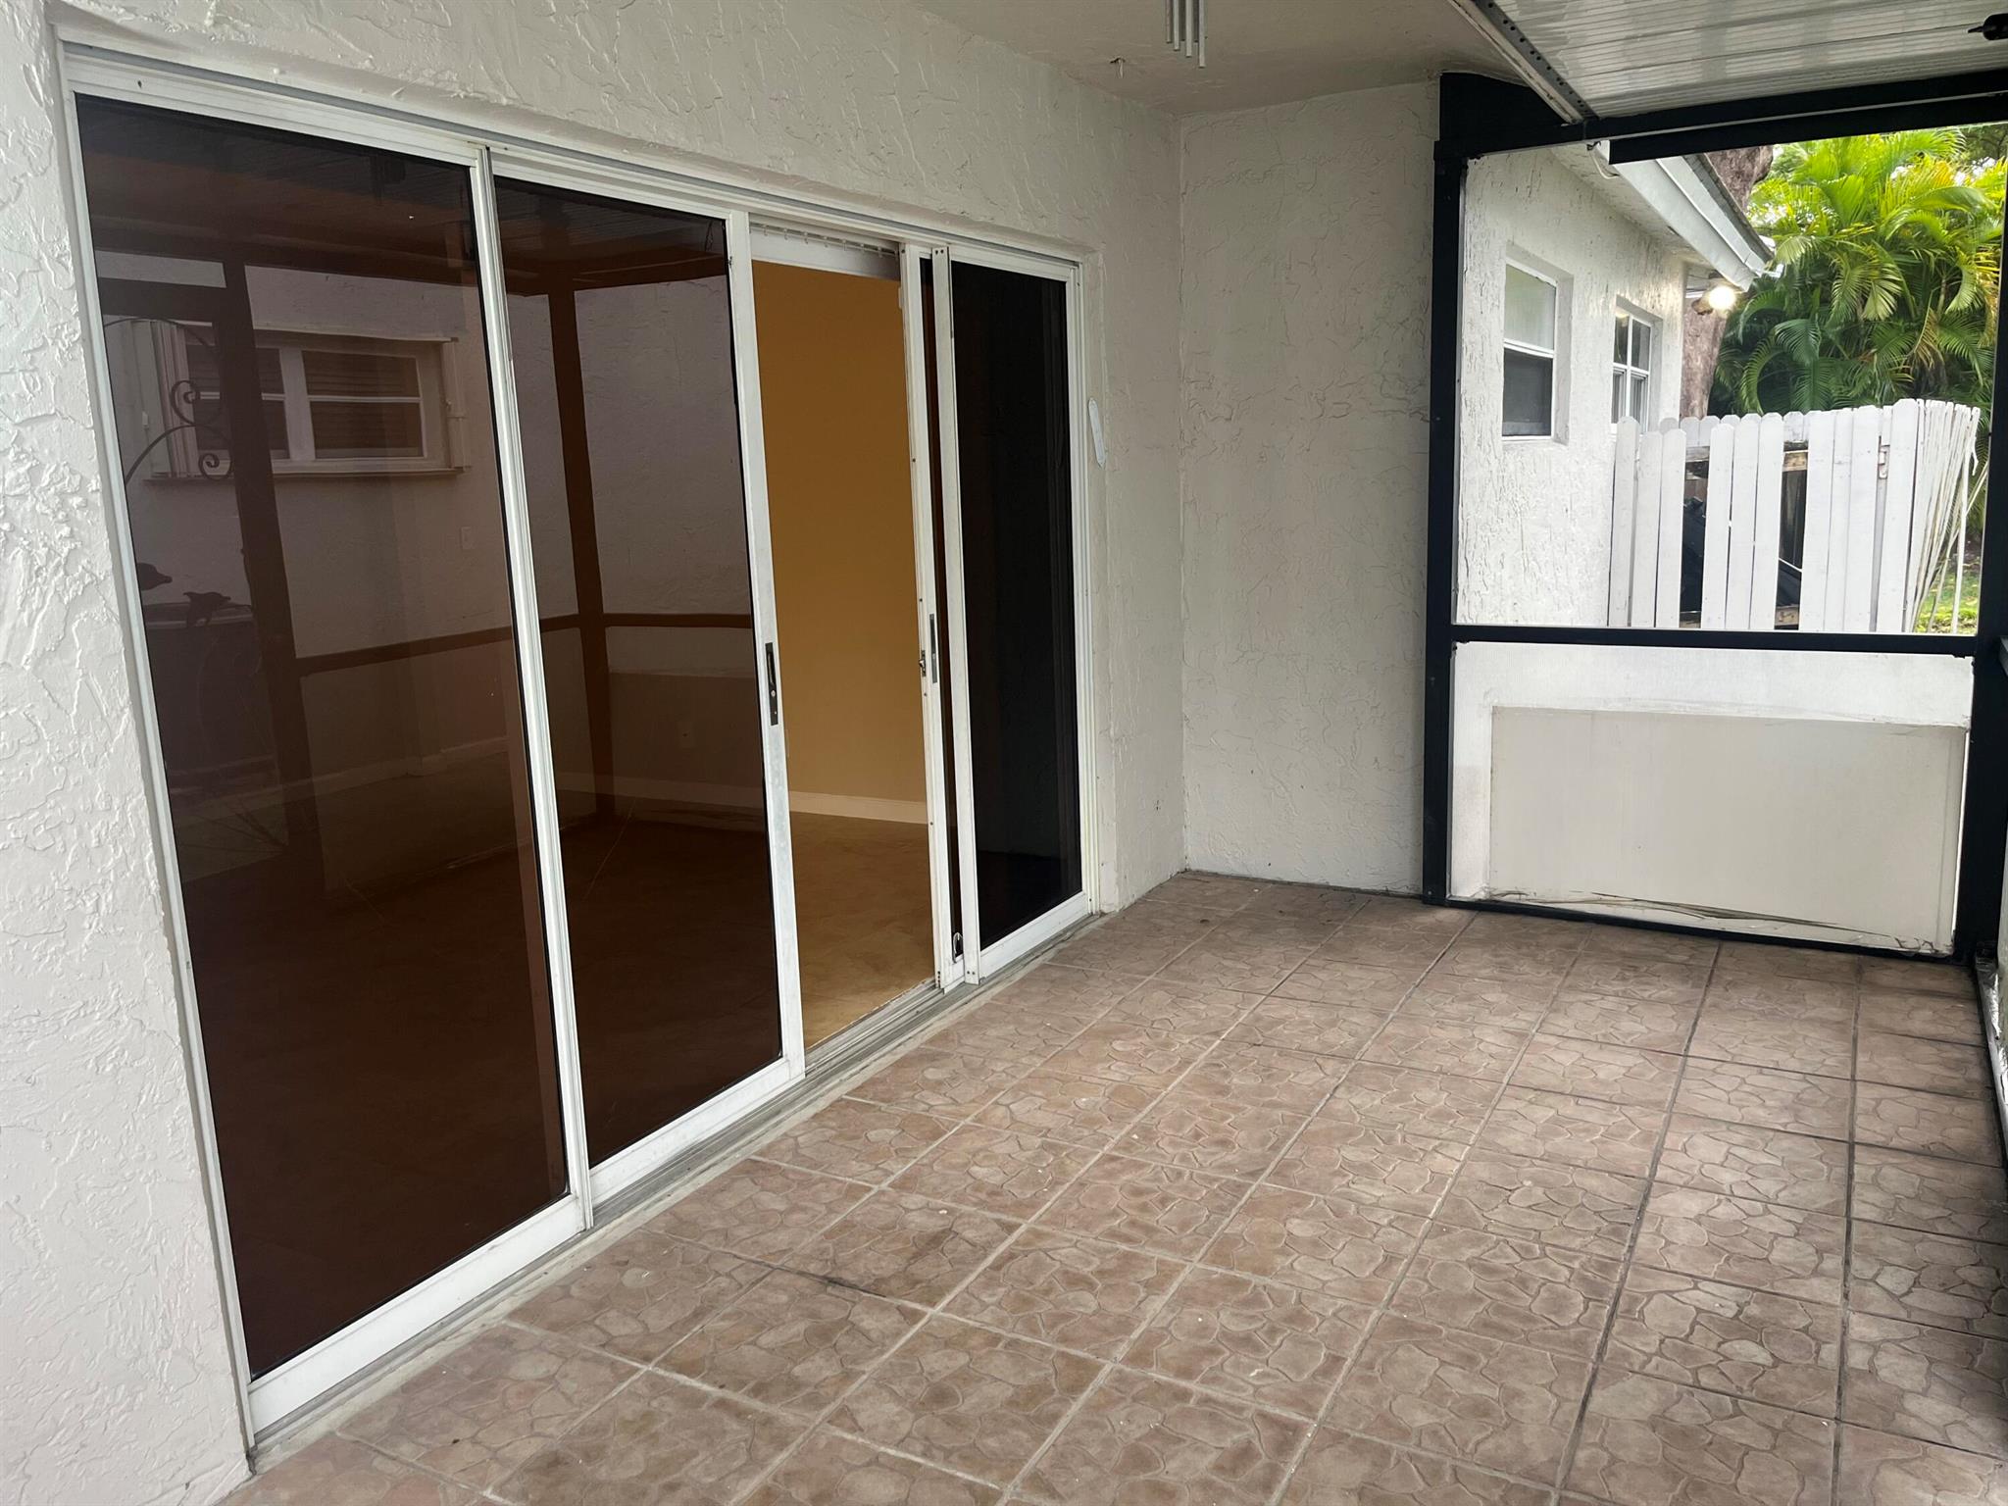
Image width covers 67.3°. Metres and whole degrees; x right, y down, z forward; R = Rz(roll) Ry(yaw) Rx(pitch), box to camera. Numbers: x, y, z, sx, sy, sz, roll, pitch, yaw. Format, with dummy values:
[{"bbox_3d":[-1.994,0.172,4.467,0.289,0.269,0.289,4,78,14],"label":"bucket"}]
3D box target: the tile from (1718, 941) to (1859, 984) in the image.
[{"bbox_3d":[2.183,0.591,4.213,0.338,0.020,0.259,4,13,29],"label":"tile"}]

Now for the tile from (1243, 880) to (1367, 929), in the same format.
[{"bbox_3d":[0.993,0.501,4.916,0.314,0.020,0.366,4,13,29],"label":"tile"}]

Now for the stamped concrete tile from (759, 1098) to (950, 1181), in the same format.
[{"bbox_3d":[-0.316,0.859,3.319,0.317,0.020,0.328,4,13,29],"label":"stamped concrete tile"}]

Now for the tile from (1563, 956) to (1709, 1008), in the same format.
[{"bbox_3d":[1.727,0.627,4.117,0.331,0.020,0.331,4,13,29],"label":"tile"}]

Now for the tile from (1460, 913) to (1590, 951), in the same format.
[{"bbox_3d":[1.582,0.547,4.563,0.331,0.020,0.283,4,13,29],"label":"tile"}]

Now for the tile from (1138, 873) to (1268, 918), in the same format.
[{"bbox_3d":[0.698,0.479,5.091,0.324,0.020,0.362,4,13,29],"label":"tile"}]

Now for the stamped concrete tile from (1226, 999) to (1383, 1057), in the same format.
[{"bbox_3d":[0.788,0.712,3.865,0.331,0.020,0.331,4,13,29],"label":"stamped concrete tile"}]

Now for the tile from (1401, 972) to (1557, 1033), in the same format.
[{"bbox_3d":[1.263,0.676,4.019,0.332,0.025,0.332,4,12,29],"label":"tile"}]

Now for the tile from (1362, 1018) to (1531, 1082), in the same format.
[{"bbox_3d":[1.088,0.733,3.697,0.331,0.020,0.331,4,13,29],"label":"tile"}]

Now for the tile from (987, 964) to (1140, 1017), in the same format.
[{"bbox_3d":[0.177,0.673,4.231,0.332,0.025,0.332,4,12,29],"label":"tile"}]

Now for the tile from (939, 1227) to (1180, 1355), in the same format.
[{"bbox_3d":[0.111,0.968,2.702,0.332,0.025,0.332,4,12,29],"label":"tile"}]

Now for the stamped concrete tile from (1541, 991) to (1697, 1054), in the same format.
[{"bbox_3d":[1.558,0.690,3.823,0.331,0.020,0.331,4,13,29],"label":"stamped concrete tile"}]

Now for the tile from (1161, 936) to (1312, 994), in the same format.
[{"bbox_3d":[0.661,0.631,4.366,0.332,0.025,0.332,4,12,29],"label":"tile"}]

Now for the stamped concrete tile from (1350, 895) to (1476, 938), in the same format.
[{"bbox_3d":[1.299,0.528,4.782,0.332,0.025,0.332,4,12,29],"label":"stamped concrete tile"}]

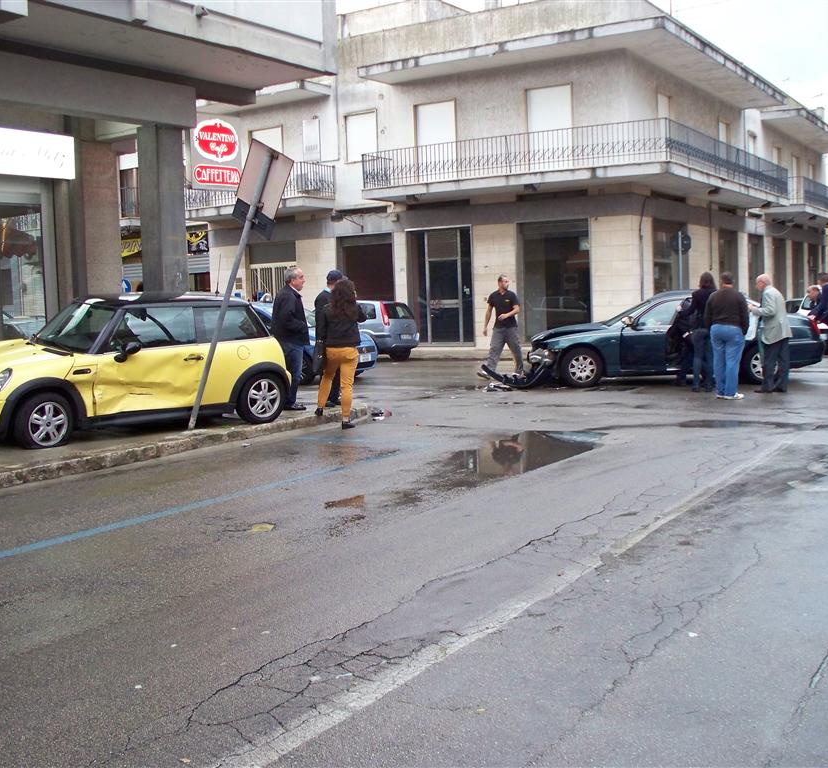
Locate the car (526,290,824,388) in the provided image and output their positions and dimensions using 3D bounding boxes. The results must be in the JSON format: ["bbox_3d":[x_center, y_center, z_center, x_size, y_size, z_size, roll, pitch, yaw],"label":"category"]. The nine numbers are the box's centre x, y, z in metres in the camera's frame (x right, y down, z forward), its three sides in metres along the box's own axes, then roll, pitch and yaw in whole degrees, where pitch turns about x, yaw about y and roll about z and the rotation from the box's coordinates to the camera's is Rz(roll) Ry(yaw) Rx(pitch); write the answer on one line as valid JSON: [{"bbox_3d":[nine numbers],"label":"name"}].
[{"bbox_3d":[3.999,-0.744,16.867,4.680,1.430,1.780,-2,4,2],"label":"car"}]

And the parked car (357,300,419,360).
[{"bbox_3d":[-1.902,-1.275,25.945,4.020,1.500,1.720,1,5,31],"label":"parked car"}]

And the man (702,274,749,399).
[{"bbox_3d":[4.108,-0.631,14.000,0.580,1.680,0.400,-1,4,13],"label":"man"}]

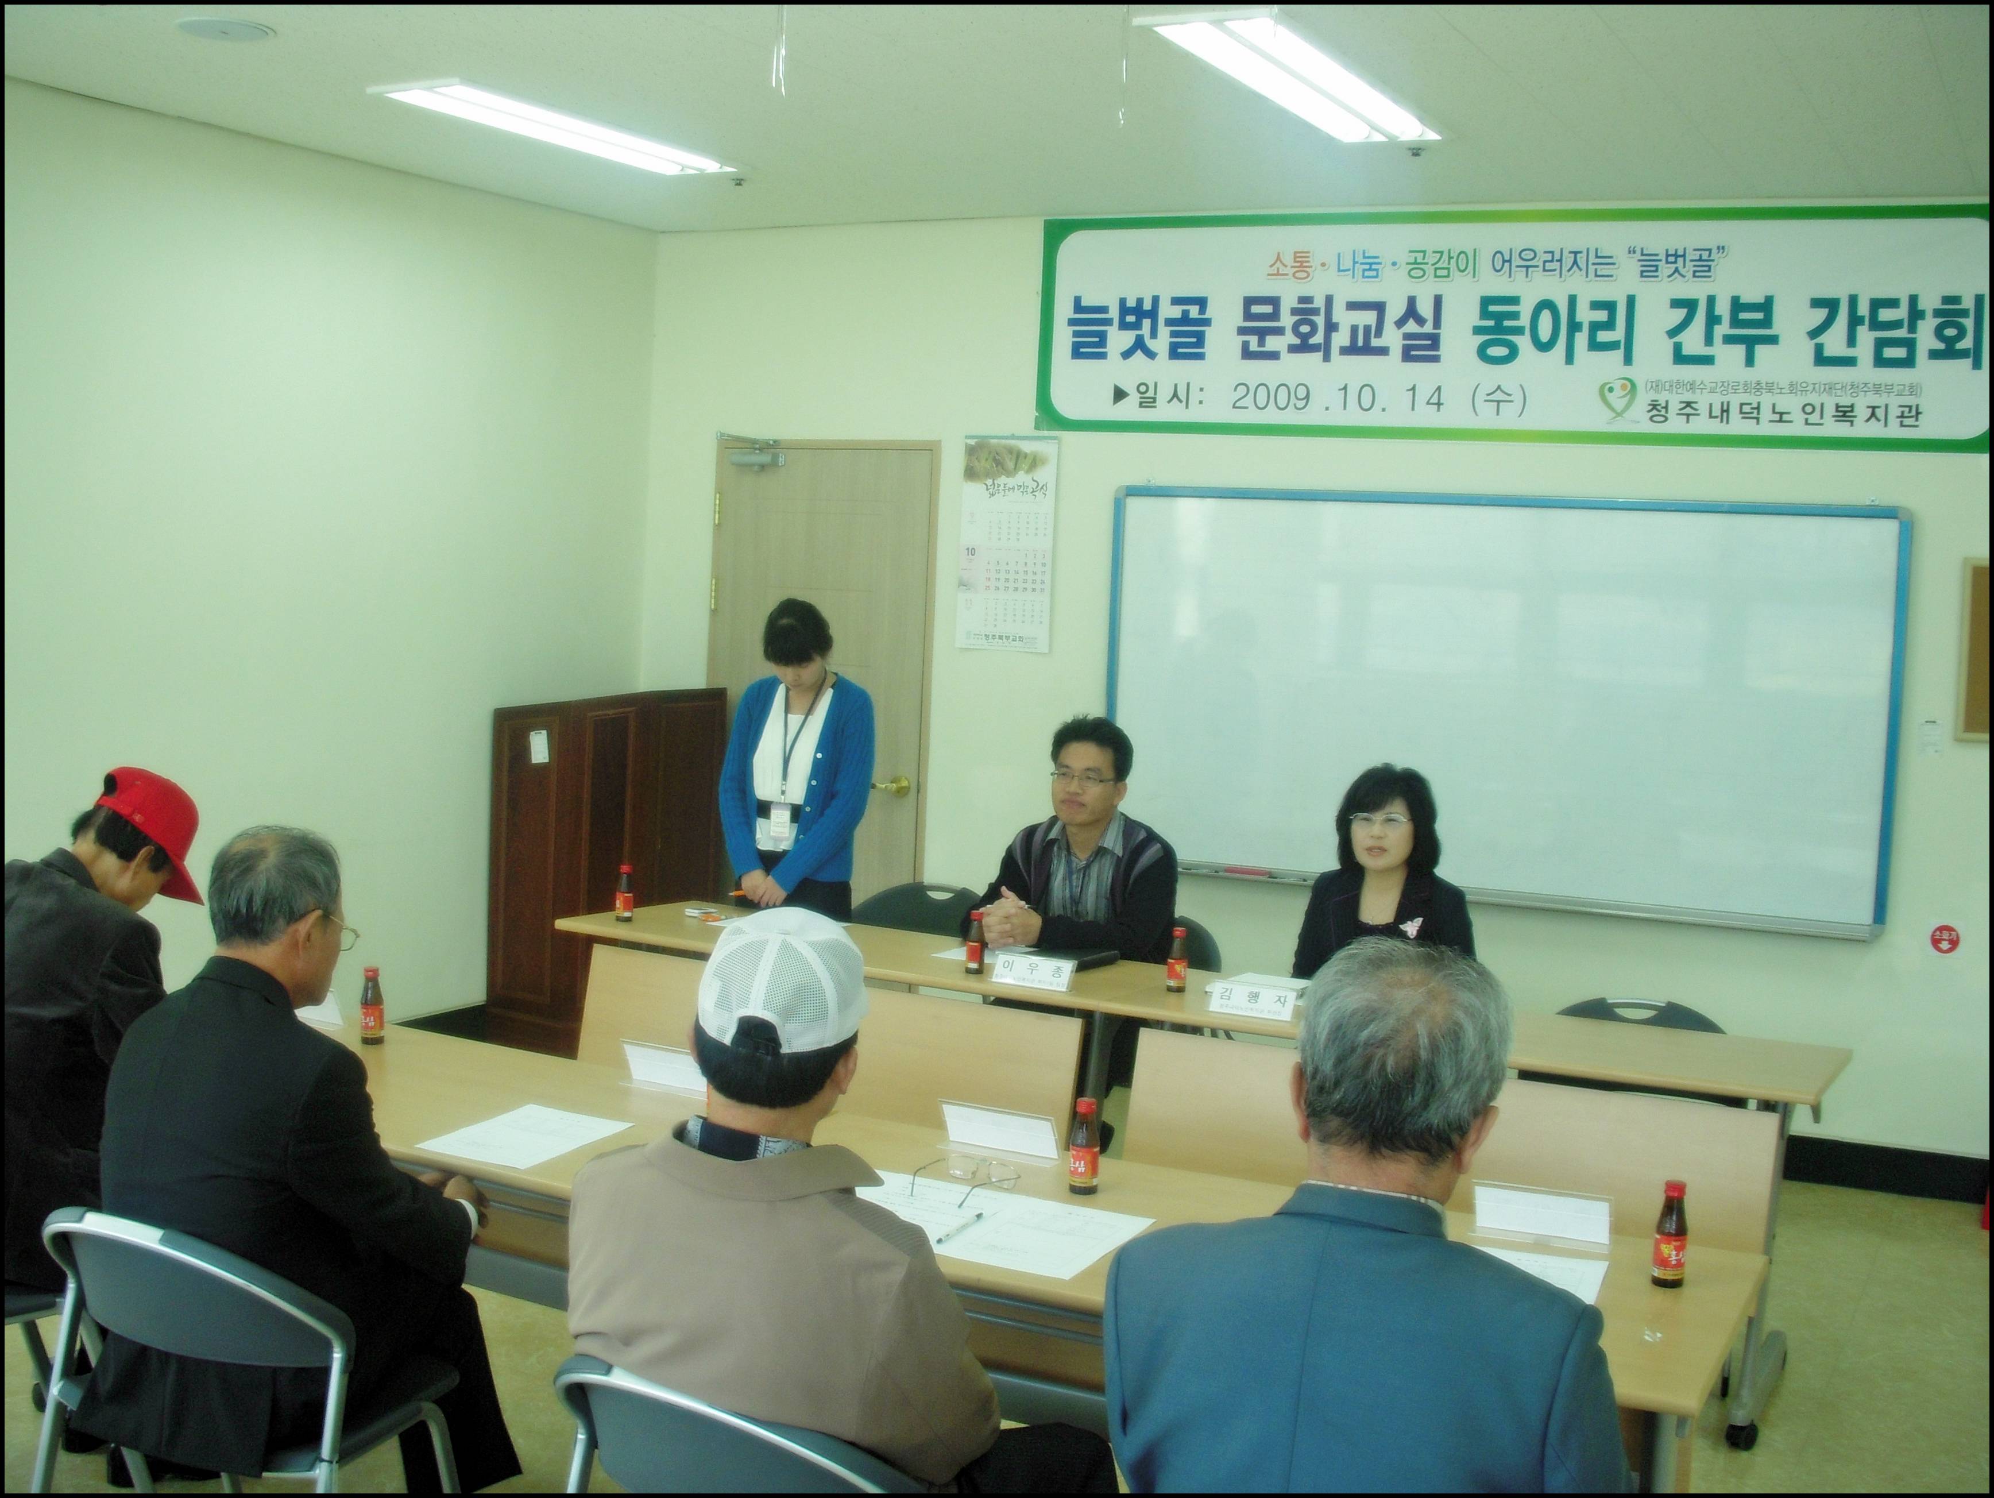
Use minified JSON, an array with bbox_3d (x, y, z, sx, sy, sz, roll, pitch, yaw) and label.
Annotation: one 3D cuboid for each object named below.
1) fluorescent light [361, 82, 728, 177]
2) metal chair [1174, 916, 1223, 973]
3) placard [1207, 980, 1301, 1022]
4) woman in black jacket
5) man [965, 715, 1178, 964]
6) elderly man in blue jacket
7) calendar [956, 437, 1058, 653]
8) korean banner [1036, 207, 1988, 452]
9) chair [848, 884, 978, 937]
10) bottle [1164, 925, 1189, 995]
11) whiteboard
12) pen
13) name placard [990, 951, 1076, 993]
[{"bbox_3d":[-1.115,-1.629,5.725,0.300,0.080,1.270,4,6,25],"label":"fluorescent light"},{"bbox_3d":[0.271,0.809,5.577,0.460,0.800,0.500,4,6,25],"label":"metal chair"},{"bbox_3d":[0.546,0.522,4.640,0.198,0.080,0.050,4,6,25],"label":"placard"},{"bbox_3d":[0.856,0.659,5.176,0.480,1.240,0.680,5,6,26],"label":"woman in black jacket"},{"bbox_3d":[0.151,0.569,5.494,0.570,1.300,0.740,5,6,26],"label":"man"},{"bbox_3d":[0.469,0.844,2.356,0.500,1.365,0.740,5,6,27],"label":"elderly man in blue jacket"},{"bbox_3d":[0.028,-0.674,7.211,0.342,0.700,0.012,5,6,26],"label":"calendar"},{"bbox_3d":[1.458,-1.250,6.463,2.950,0.676,0.012,5,6,26],"label":"korean banner"},{"bbox_3d":[-0.269,0.776,5.815,0.480,0.790,0.530,5,6,26],"label":"chair"},{"bbox_3d":[0.401,0.467,4.846,0.043,0.140,0.043,4,6,25],"label":"bottle"},{"bbox_3d":[1.403,-0.133,6.439,2.340,1.200,0.060,4,6,25],"label":"whiteboard"},{"bbox_3d":[-0.051,0.684,3.136,0.011,0.011,0.147,4,6,25],"label":"pen"},{"bbox_3d":[0.093,0.500,4.945,0.200,0.070,0.065,5,6,26],"label":"name placard"}]

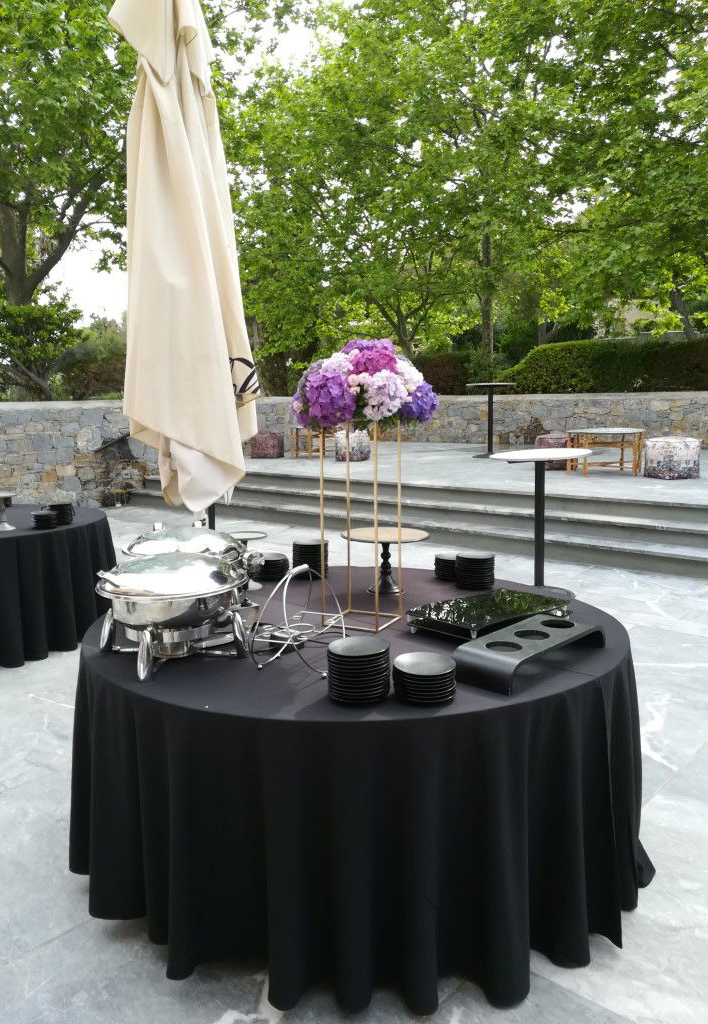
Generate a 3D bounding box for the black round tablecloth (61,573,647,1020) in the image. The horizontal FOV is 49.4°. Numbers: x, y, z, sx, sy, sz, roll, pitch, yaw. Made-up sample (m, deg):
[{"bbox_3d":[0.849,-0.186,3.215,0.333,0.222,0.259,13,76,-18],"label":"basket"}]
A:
[{"bbox_3d":[0.007,0.753,2.767,1.920,0.750,1.900,-1,9,0],"label":"black round tablecloth"}]

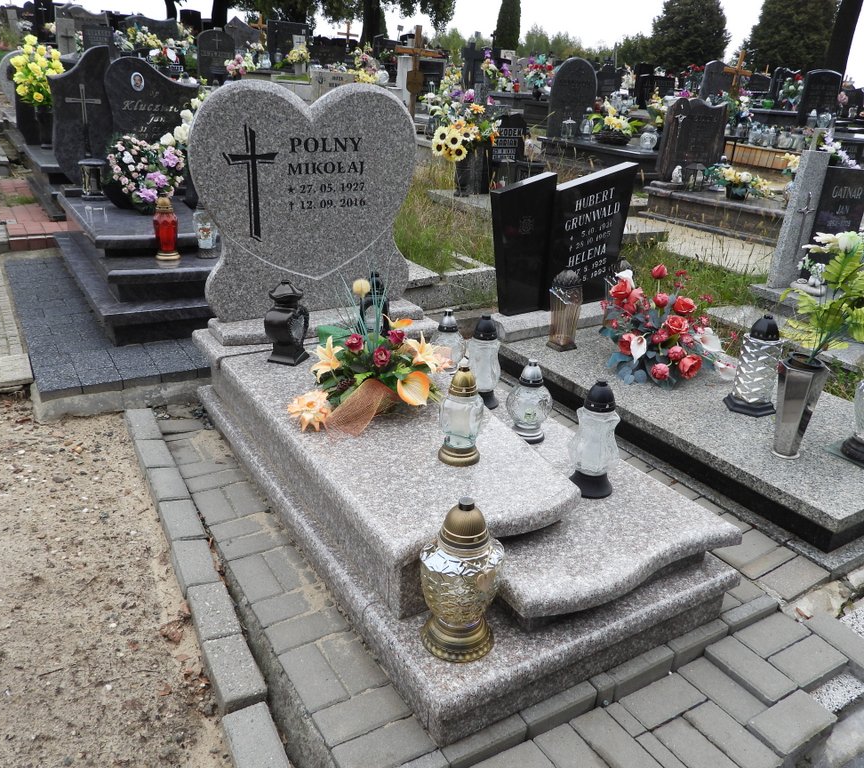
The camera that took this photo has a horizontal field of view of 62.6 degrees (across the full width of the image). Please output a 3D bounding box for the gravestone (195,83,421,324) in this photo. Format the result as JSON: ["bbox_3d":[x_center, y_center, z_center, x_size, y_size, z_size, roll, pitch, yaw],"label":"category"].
[{"bbox_3d":[-0.502,-0.758,2.947,0.940,0.910,0.100,-11,25,-29],"label":"gravestone"}]

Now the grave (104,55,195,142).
[{"bbox_3d":[-1.874,-1.778,4.812,0.600,0.780,0.080,-11,26,-30],"label":"grave"}]

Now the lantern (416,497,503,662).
[{"bbox_3d":[0.065,0.409,1.555,0.180,0.360,0.180,2,23,-1],"label":"lantern"}]

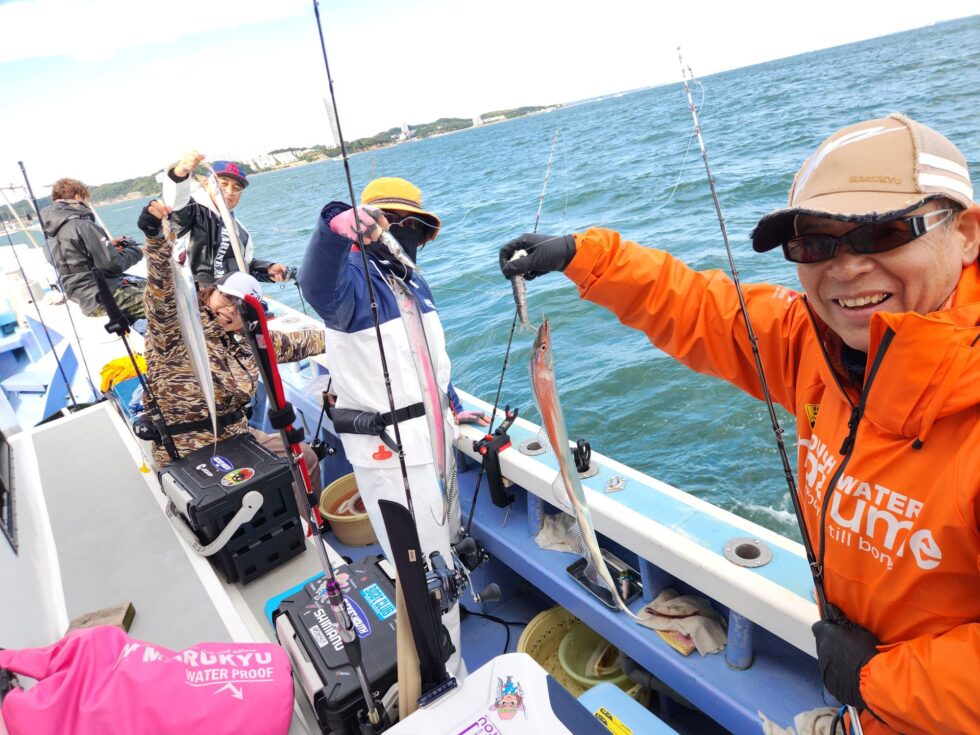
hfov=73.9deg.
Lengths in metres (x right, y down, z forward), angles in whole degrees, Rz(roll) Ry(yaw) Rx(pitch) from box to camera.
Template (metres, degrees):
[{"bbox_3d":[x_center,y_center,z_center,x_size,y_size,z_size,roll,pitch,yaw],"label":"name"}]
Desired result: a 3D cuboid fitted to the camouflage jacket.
[{"bbox_3d":[-1.182,-0.151,2.906,0.820,0.960,0.500,-24,24,-30],"label":"camouflage jacket"}]

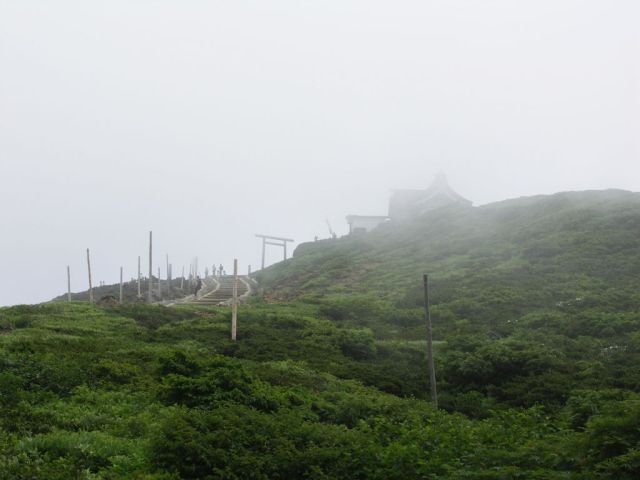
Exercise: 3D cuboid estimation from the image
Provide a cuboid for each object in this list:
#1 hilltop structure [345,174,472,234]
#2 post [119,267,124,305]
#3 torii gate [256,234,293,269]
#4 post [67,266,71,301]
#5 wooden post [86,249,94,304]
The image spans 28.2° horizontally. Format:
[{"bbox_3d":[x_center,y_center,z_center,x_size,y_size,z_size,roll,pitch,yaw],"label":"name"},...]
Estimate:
[{"bbox_3d":[16.650,-6.302,240.000,22.500,11.000,13.000,0,-7,-3],"label":"hilltop structure"},{"bbox_3d":[-14.604,3.426,94.000,0.160,2.900,0.160,0,-7,0],"label":"post"},{"bbox_3d":[-6.628,2.234,190.000,7.200,5.500,0.400,6,-9,-42],"label":"torii gate"},{"bbox_3d":[-18.262,3.244,93.000,0.160,2.850,0.160,-3,-7,0],"label":"post"},{"bbox_3d":[-15.831,2.587,88.000,0.180,4.000,0.180,-6,-7,0],"label":"wooden post"}]

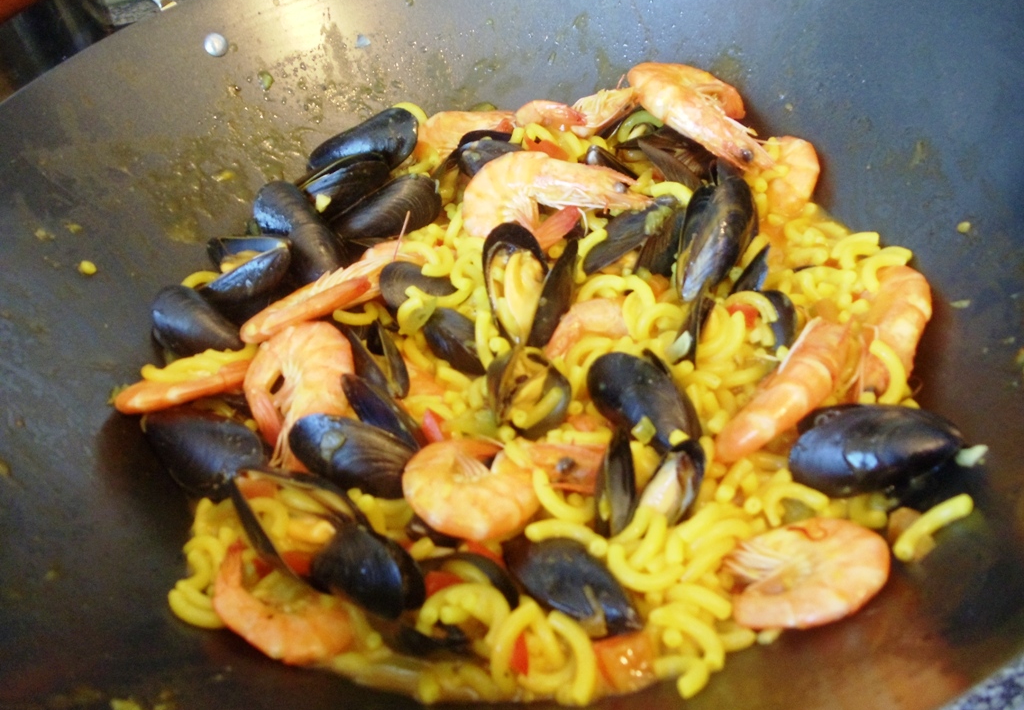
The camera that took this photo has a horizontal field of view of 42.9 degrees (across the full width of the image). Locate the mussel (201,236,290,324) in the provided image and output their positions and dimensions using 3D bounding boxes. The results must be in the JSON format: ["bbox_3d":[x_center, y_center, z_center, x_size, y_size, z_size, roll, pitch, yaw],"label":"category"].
[{"bbox_3d":[-0.118,-0.037,0.590,0.048,0.028,0.036,-24,39,14],"label":"mussel"}]

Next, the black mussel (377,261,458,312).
[{"bbox_3d":[-0.037,-0.028,0.530,0.038,0.017,0.024,14,55,18],"label":"black mussel"}]

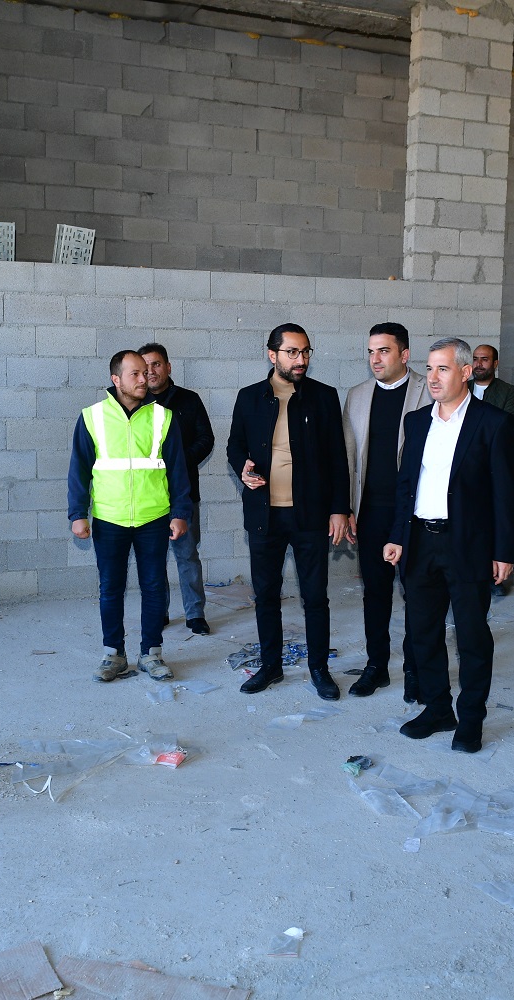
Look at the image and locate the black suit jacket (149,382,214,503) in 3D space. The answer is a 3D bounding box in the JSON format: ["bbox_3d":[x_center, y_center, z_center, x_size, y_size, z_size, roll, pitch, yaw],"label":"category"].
[{"bbox_3d":[-0.554,-0.342,5.950,0.590,0.710,0.340,2,8,10],"label":"black suit jacket"}]

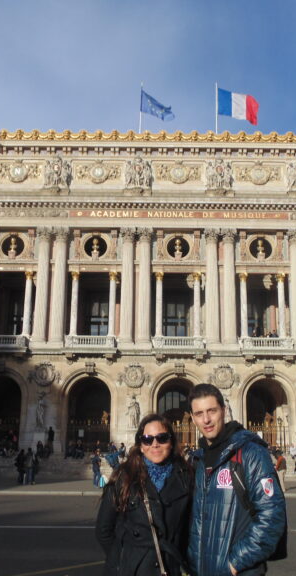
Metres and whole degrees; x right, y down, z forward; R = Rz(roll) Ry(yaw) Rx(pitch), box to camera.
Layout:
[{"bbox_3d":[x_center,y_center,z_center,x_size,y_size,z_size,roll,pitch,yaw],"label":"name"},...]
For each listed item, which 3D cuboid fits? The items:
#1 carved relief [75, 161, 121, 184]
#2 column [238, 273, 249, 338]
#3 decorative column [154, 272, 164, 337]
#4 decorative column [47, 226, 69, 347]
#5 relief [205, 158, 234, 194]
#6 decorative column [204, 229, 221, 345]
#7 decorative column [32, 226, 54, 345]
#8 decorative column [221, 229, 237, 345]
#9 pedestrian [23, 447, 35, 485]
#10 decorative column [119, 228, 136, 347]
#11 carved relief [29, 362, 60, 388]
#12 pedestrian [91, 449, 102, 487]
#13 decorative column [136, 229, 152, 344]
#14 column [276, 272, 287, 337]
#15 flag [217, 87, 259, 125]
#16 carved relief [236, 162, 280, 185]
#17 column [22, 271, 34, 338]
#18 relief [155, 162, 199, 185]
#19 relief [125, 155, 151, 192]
[{"bbox_3d":[-4.424,-10.269,53.111,4.165,2.355,0.400,1,-14,0],"label":"carved relief"},{"bbox_3d":[8.301,1.431,51.799,0.740,5.765,0.740,1,-14,1],"label":"column"},{"bbox_3d":[1.001,1.369,51.017,0.700,5.583,0.700,1,-14,0],"label":"decorative column"},{"bbox_3d":[-7.601,-0.333,50.906,1.220,10.178,1.220,1,-14,0],"label":"decorative column"},{"bbox_3d":[6.667,-10.258,55.278,2.679,3.704,0.900,1,-15,1],"label":"relief"},{"bbox_3d":[5.575,-0.147,51.618,1.250,10.211,1.250,1,-14,1],"label":"decorative column"},{"bbox_3d":[-8.912,-0.270,50.501,1.250,9.885,1.250,1,-14,0],"label":"decorative column"},{"bbox_3d":[6.928,-0.156,50.551,1.250,9.979,1.250,1,-14,0],"label":"decorative column"},{"bbox_3d":[-5.756,8.601,28.949,0.550,1.724,0.380,1,-15,1],"label":"pedestrian"},{"bbox_3d":[-1.735,-0.196,51.714,1.250,10.273,1.250,1,-14,1],"label":"decorative column"},{"bbox_3d":[-8.691,7.377,50.543,2.698,2.183,0.400,1,-15,1],"label":"carved relief"},{"bbox_3d":[-2.276,7.992,26.573,0.520,1.657,0.420,10,-17,-33],"label":"pedestrian"},{"bbox_3d":[-0.283,-0.190,50.524,1.250,9.973,1.250,1,-14,0],"label":"decorative column"},{"bbox_3d":[11.393,1.433,51.031,0.700,5.627,0.700,1,-14,0],"label":"column"},{"bbox_3d":[8.590,-17.262,57.078,3.959,3.938,1.000,1,-14,0],"label":"flag"},{"bbox_3d":[10.098,-10.401,54.730,3.900,2.230,0.400,1,-14,1],"label":"carved relief"},{"bbox_3d":[-10.379,1.328,52.040,0.740,5.834,0.740,1,-14,1],"label":"column"},{"bbox_3d":[2.815,-10.756,55.749,4.281,2.428,0.350,1,-15,1],"label":"relief"},{"bbox_3d":[-0.867,-10.595,55.546,2.500,3.300,0.800,1,-15,0],"label":"relief"}]

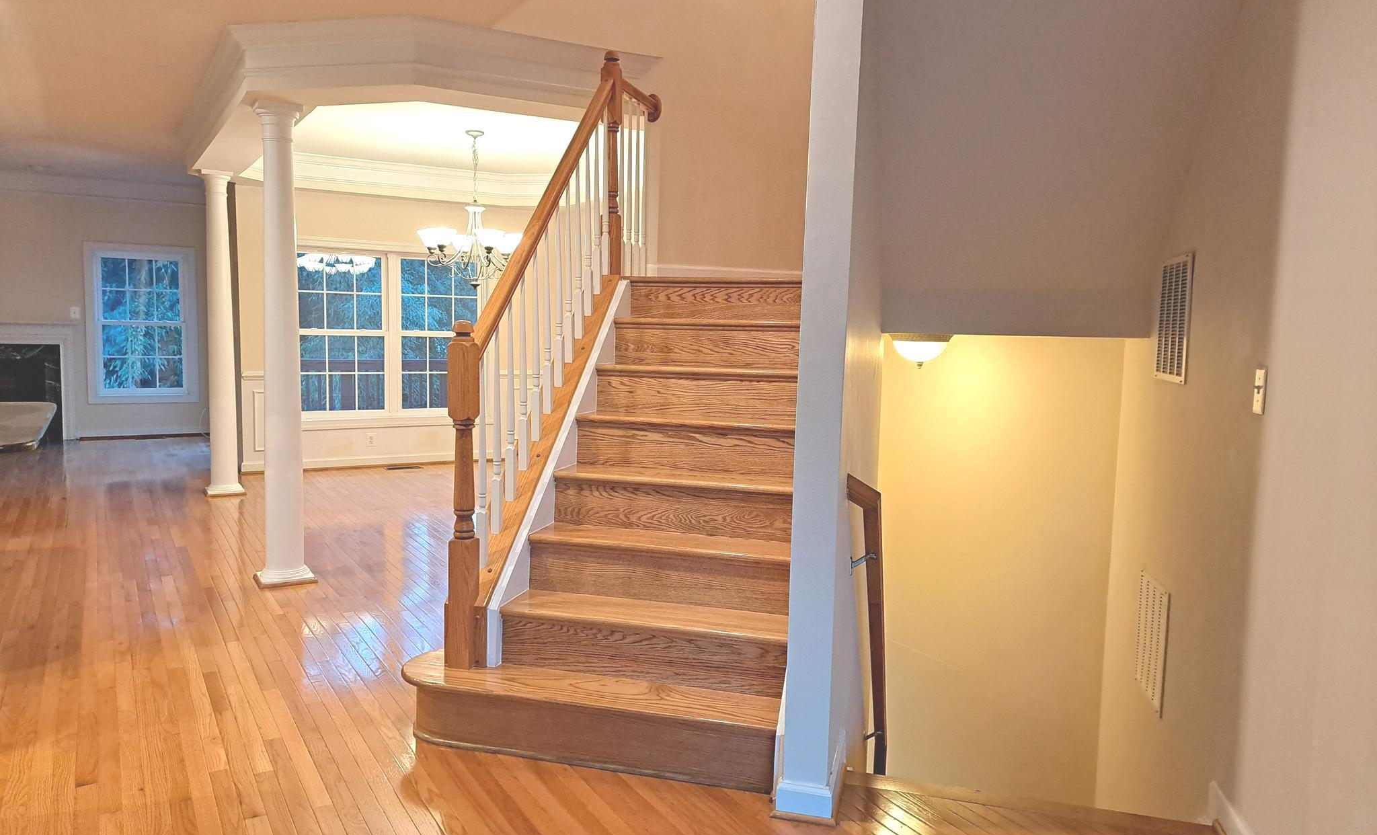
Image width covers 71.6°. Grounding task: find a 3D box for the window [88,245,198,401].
[{"bbox_3d":[-5.961,-1.008,10.450,1.050,1.715,0.100,-2,6,-31],"label":"window"}]

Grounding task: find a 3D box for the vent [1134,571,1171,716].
[{"bbox_3d":[1.687,0.814,3.503,0.020,0.437,0.427,3,6,14],"label":"vent"}]

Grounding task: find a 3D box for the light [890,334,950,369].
[{"bbox_3d":[1.041,-0.306,4.277,0.285,0.165,0.285,3,6,14],"label":"light"}]

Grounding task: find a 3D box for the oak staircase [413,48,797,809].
[{"bbox_3d":[-0.067,-0.314,3.848,1.277,2.630,2.140,3,6,14],"label":"oak staircase"}]

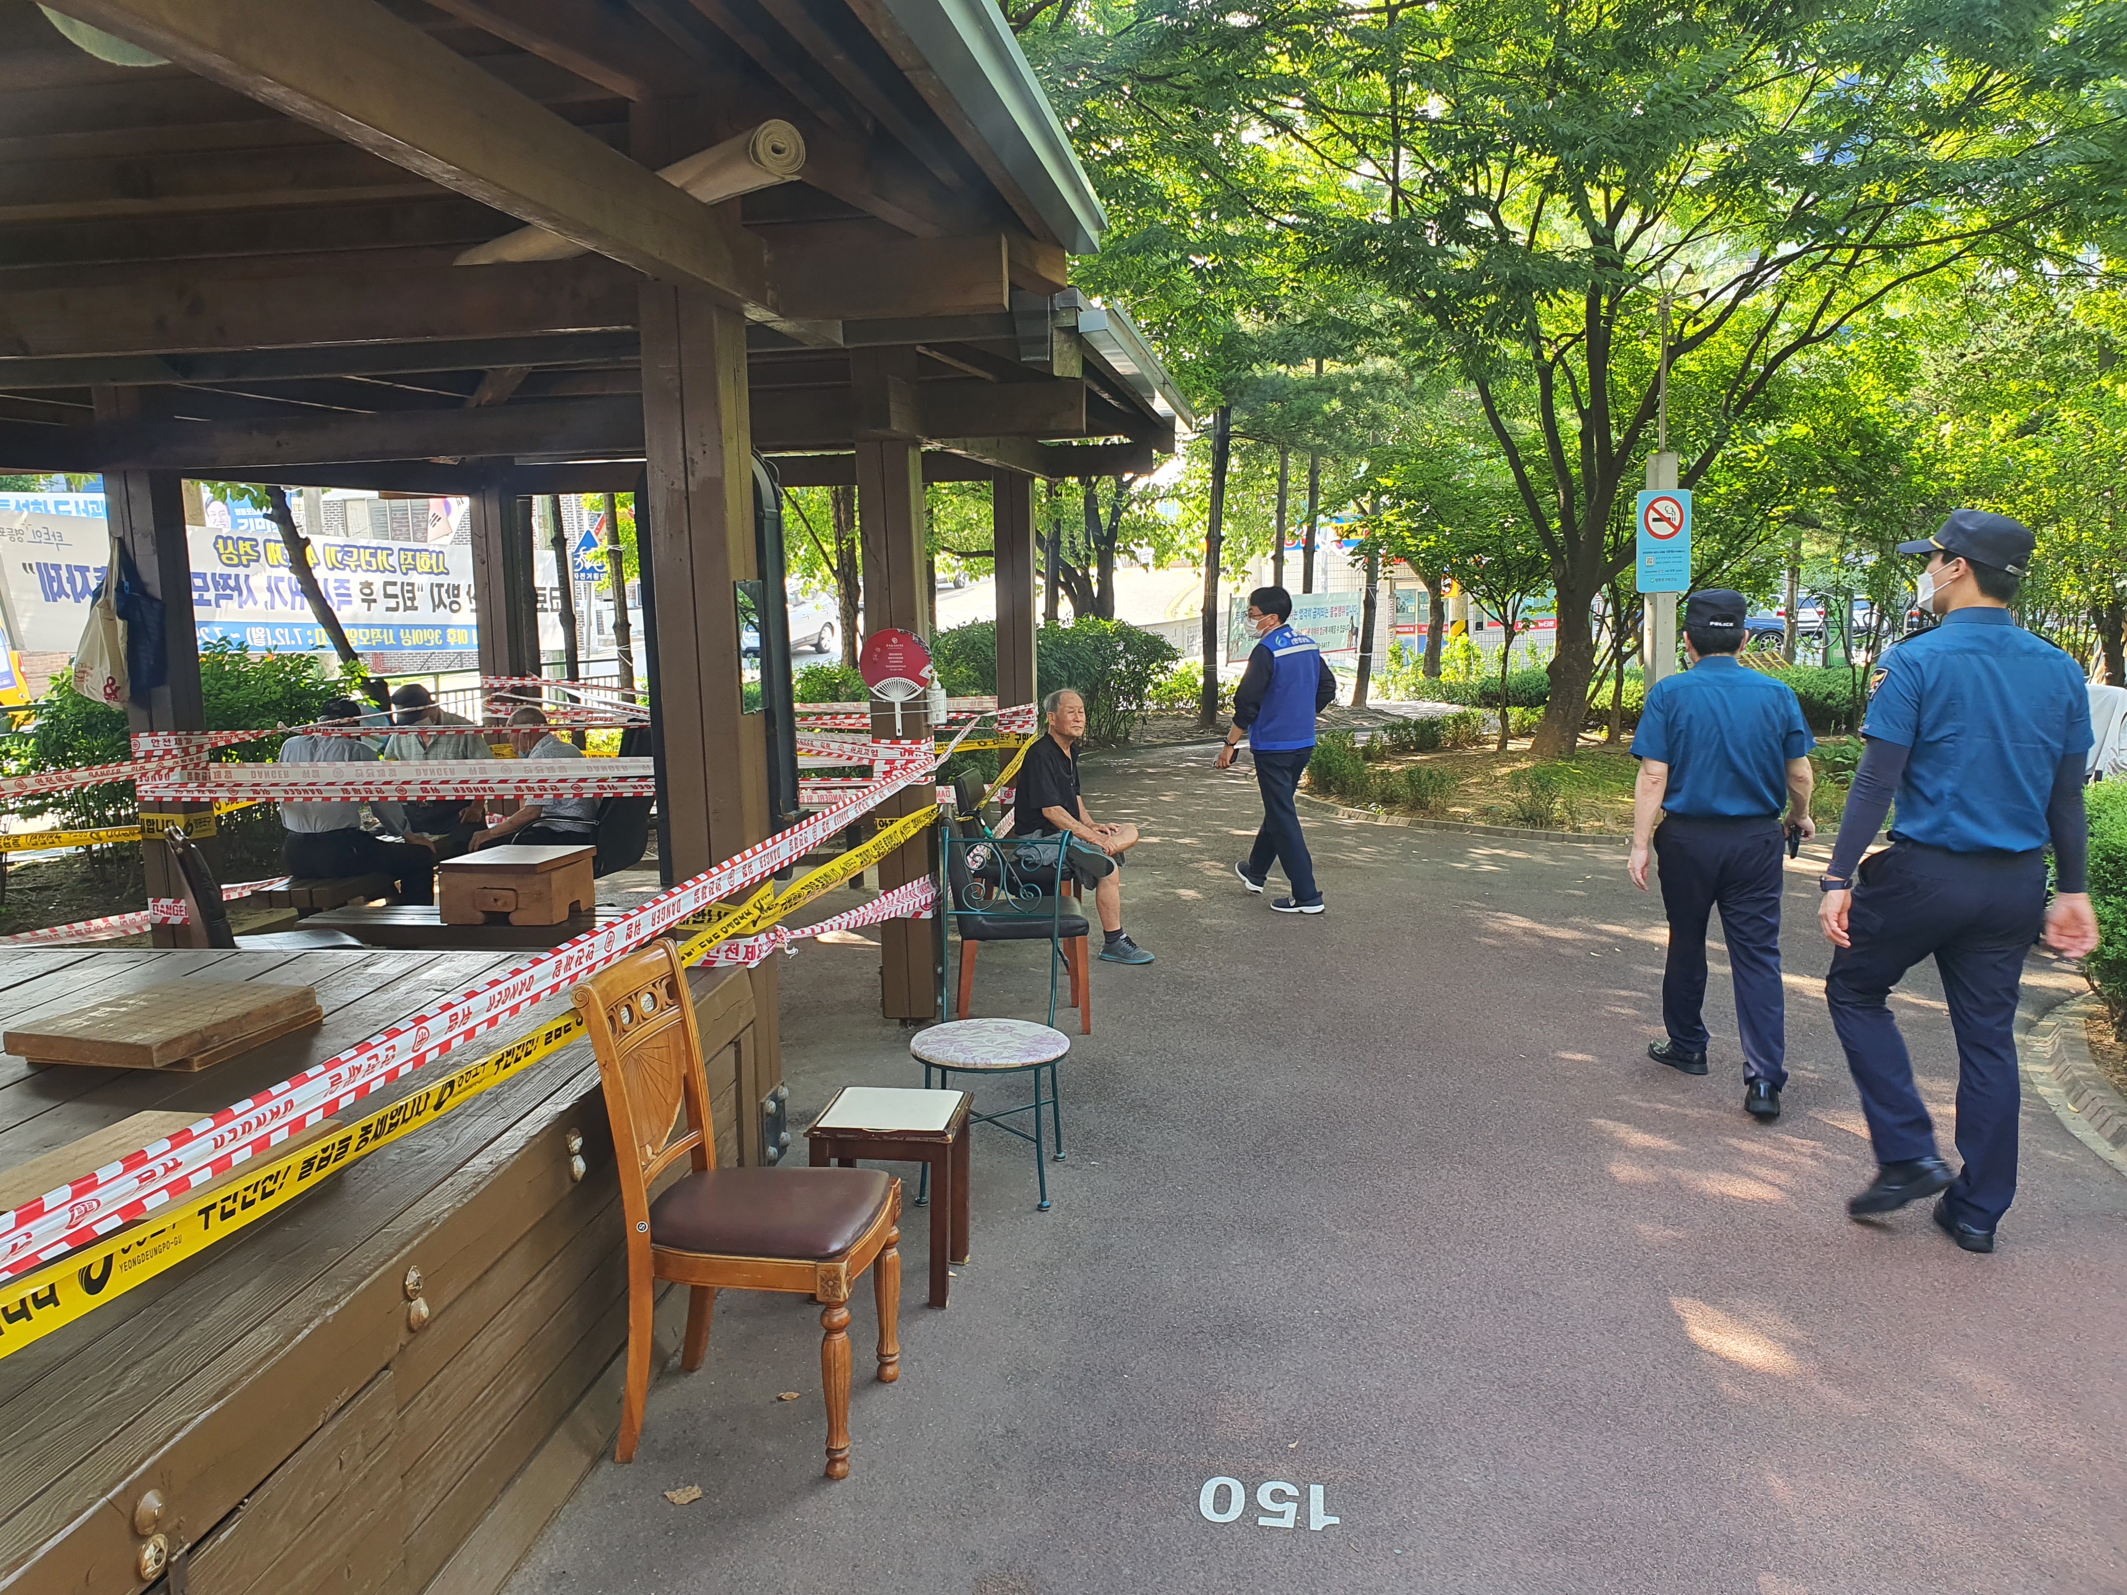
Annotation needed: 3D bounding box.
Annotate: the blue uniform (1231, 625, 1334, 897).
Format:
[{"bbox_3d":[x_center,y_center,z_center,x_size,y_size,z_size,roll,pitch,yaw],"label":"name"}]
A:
[{"bbox_3d":[1.203,-0.152,8.548,0.500,1.440,0.420,-8,11,-38],"label":"blue uniform"}]

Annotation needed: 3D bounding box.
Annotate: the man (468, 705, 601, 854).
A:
[{"bbox_3d":[-2.487,0.162,7.482,0.700,1.200,0.480,0,9,8],"label":"man"}]

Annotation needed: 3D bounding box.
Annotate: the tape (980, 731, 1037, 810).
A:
[{"bbox_3d":[-0.255,-0.163,7.928,0.100,0.190,1.800,0,9,8],"label":"tape"}]

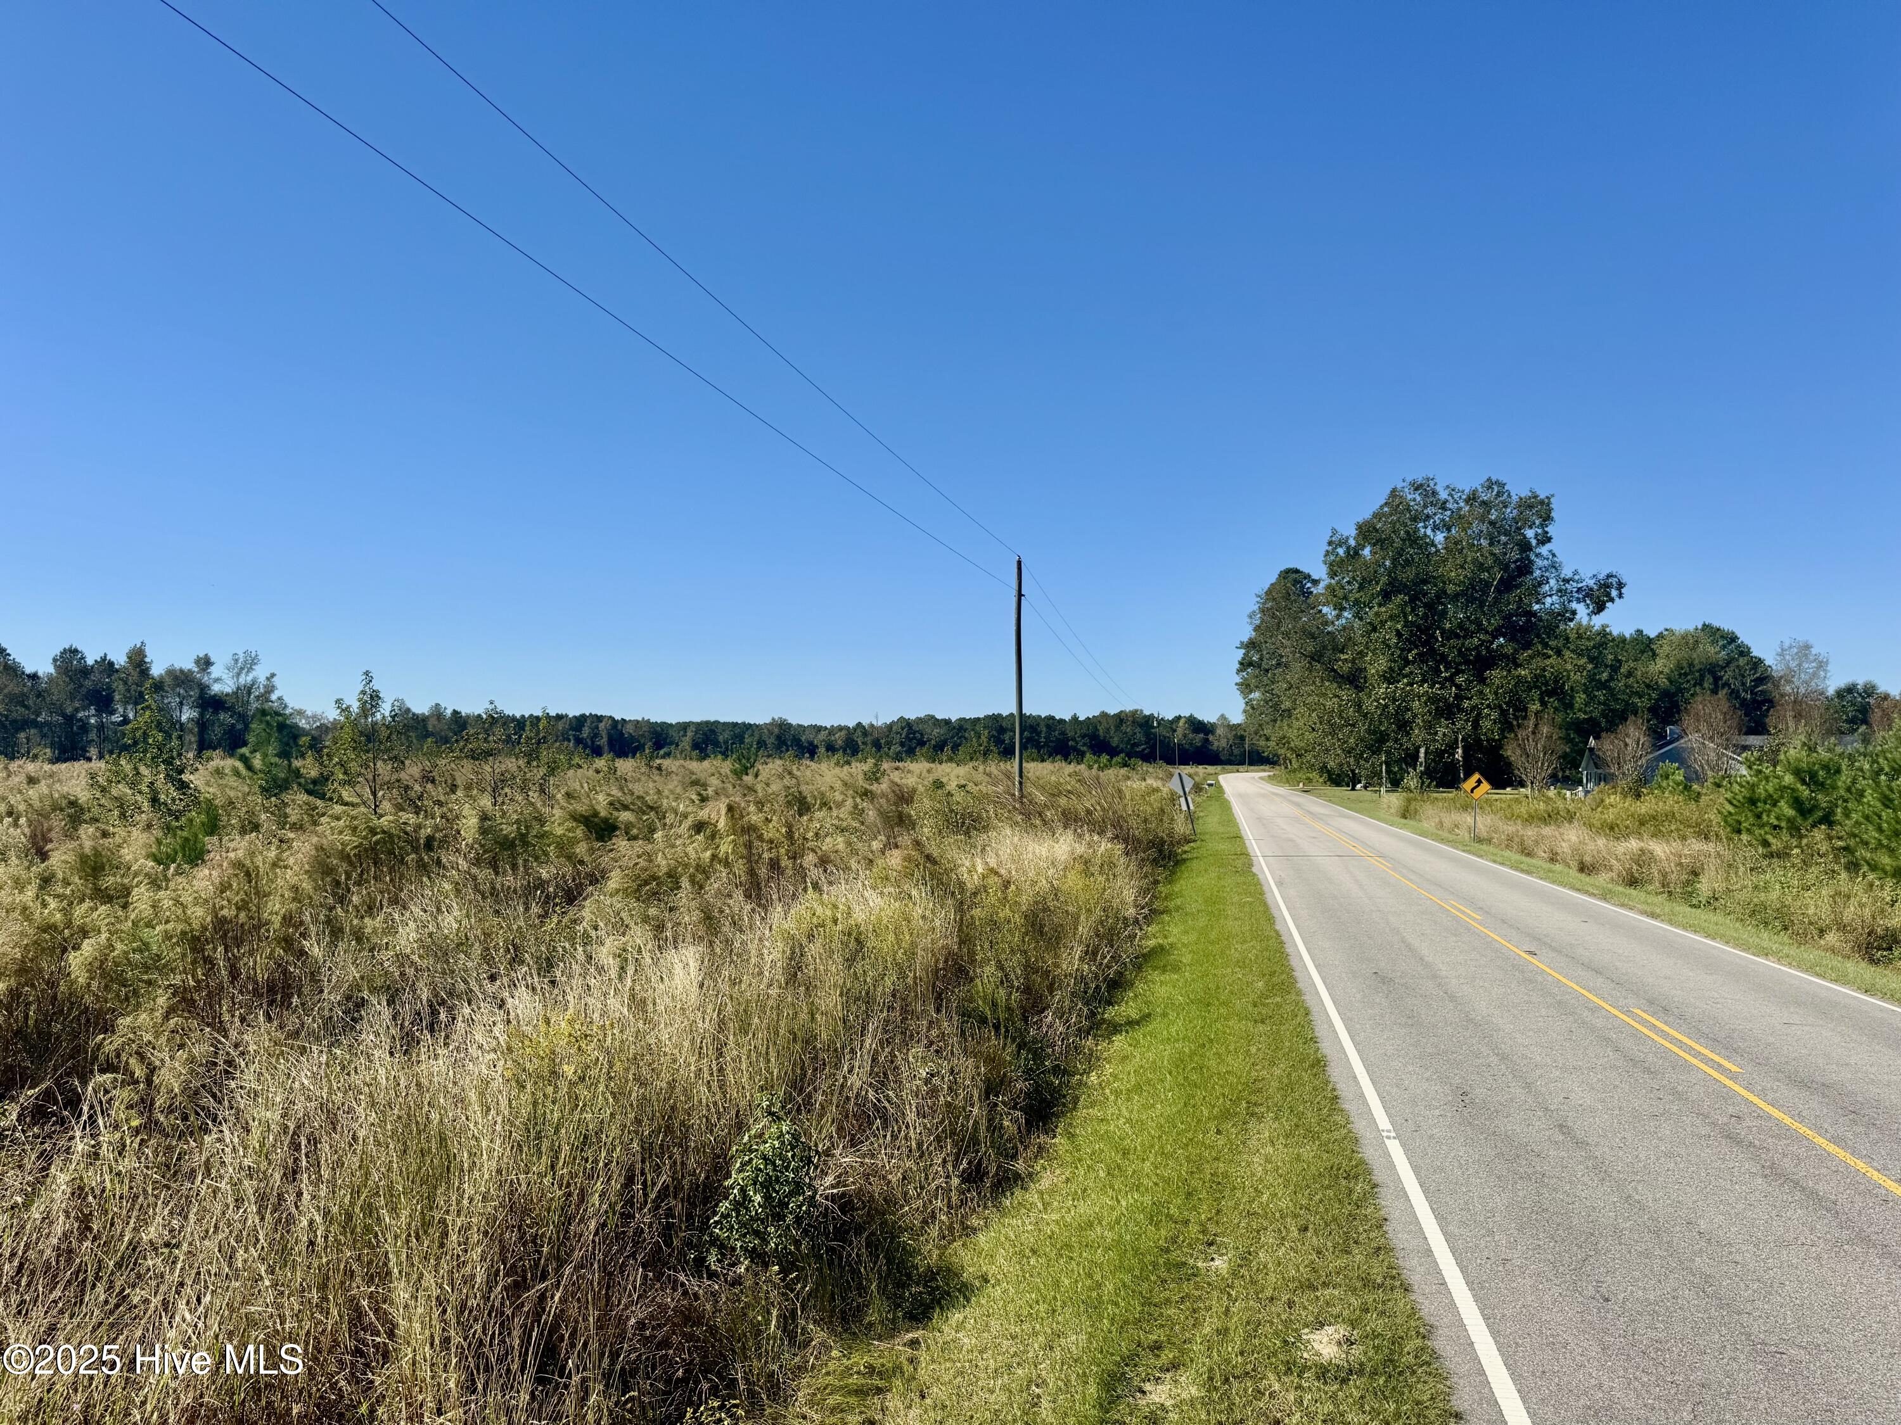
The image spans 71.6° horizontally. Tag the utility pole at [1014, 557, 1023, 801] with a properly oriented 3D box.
[{"bbox_3d":[2.150,-0.120,41.200,0.280,9.400,0.280,0,-2,0],"label":"utility pole"}]

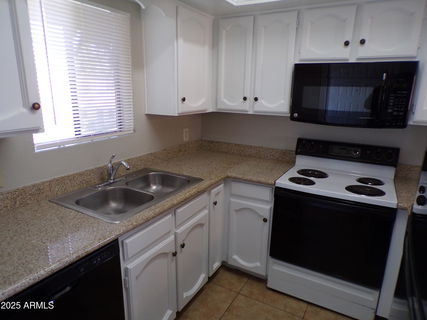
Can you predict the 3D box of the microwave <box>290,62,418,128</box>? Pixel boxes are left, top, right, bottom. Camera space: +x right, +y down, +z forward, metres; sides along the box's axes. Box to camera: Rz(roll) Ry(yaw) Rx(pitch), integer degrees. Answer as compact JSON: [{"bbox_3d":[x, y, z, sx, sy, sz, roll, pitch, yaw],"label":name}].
[{"bbox_3d":[1.019,-0.489,2.202,0.759,0.412,0.395,9,16,29],"label":"microwave"}]

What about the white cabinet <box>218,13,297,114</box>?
[{"bbox_3d":[0.395,-0.795,2.536,0.700,0.770,0.335,9,16,29],"label":"white cabinet"}]

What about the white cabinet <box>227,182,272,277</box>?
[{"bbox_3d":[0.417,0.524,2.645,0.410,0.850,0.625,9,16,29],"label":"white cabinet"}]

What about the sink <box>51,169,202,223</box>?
[{"bbox_3d":[-0.520,0.279,1.984,0.561,0.181,0.832,9,16,29],"label":"sink"}]

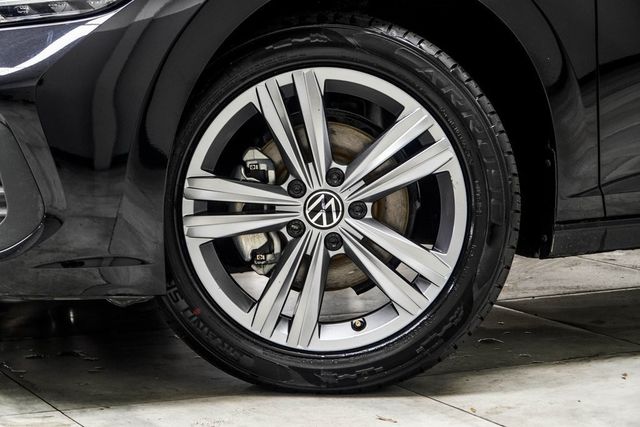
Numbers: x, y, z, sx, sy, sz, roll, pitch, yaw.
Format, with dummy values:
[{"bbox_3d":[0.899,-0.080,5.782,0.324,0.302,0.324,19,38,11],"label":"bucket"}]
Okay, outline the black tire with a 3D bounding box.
[{"bbox_3d":[0.008,-0.014,2.650,0.656,0.650,0.213,0,5,1],"label":"black tire"}]

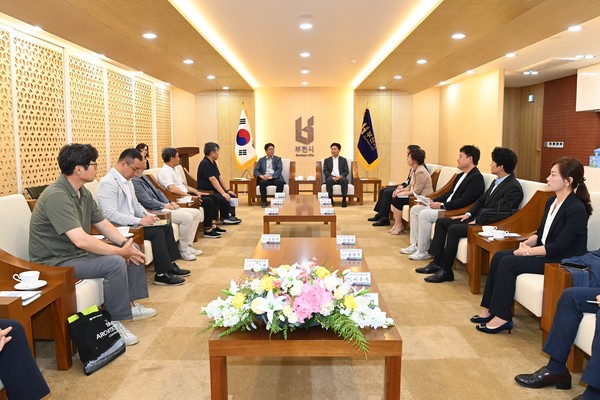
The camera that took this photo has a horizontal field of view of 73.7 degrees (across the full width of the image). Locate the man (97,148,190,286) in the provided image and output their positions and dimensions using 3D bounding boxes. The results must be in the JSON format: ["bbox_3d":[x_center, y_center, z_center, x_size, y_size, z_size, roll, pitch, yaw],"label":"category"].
[{"bbox_3d":[-1.472,0.149,3.792,0.830,1.270,0.520,1,8,6],"label":"man"}]

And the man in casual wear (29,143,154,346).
[{"bbox_3d":[-1.351,0.255,2.556,0.800,1.220,0.550,-1,9,-7],"label":"man in casual wear"}]

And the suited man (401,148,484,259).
[{"bbox_3d":[1.534,0.003,4.291,0.840,1.190,0.520,1,9,6],"label":"suited man"}]

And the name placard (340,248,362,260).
[{"bbox_3d":[0.349,0.367,2.736,0.150,0.082,0.070,0,9,1],"label":"name placard"}]

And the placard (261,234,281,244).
[{"bbox_3d":[-0.245,0.337,3.442,0.157,0.080,0.060,0,8,0],"label":"placard"}]

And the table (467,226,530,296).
[{"bbox_3d":[1.639,0.532,3.085,0.520,0.510,0.420,0,9,1],"label":"table"}]

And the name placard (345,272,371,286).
[{"bbox_3d":[0.358,0.480,2.462,0.157,0.080,0.060,0,8,0],"label":"name placard"}]

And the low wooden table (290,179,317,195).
[{"bbox_3d":[0.115,-0.187,8.764,0.500,0.500,0.500,0,8,0],"label":"low wooden table"}]

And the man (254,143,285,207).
[{"bbox_3d":[-0.568,-0.512,7.704,0.580,1.170,0.820,-1,9,-7],"label":"man"}]

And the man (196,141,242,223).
[{"bbox_3d":[-1.312,-0.265,6.490,0.780,1.310,0.500,-1,8,-5],"label":"man"}]

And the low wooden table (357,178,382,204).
[{"bbox_3d":[1.328,-0.168,7.790,0.460,0.465,0.460,0,9,1],"label":"low wooden table"}]

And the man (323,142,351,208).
[{"bbox_3d":[0.702,-0.511,7.699,0.540,1.170,0.800,0,9,3],"label":"man"}]

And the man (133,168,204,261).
[{"bbox_3d":[-1.447,0.019,4.252,0.840,1.170,0.520,0,9,1],"label":"man"}]

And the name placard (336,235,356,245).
[{"bbox_3d":[0.395,0.339,3.427,0.157,0.080,0.060,0,8,0],"label":"name placard"}]

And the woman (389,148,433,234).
[{"bbox_3d":[1.602,-0.113,5.691,0.680,1.240,0.450,0,8,3],"label":"woman"}]

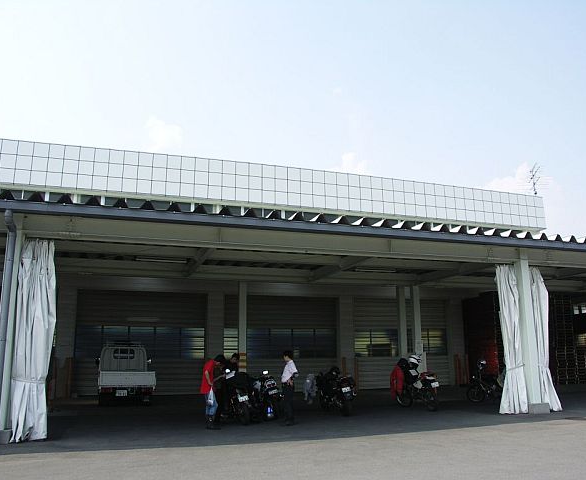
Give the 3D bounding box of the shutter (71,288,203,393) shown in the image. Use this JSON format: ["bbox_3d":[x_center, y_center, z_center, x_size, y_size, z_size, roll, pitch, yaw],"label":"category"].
[{"bbox_3d":[-6.010,4.096,20.786,5.100,4.150,0.120,4,-12,-18],"label":"shutter"}]

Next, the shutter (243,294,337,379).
[{"bbox_3d":[-0.271,4.260,21.319,4.750,4.000,0.150,4,-12,-18],"label":"shutter"}]

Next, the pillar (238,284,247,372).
[{"bbox_3d":[-1.686,3.363,17.125,0.280,4.000,0.280,4,-12,-18],"label":"pillar"}]

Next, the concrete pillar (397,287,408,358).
[{"bbox_3d":[4.022,3.700,18.993,0.280,4.030,0.280,4,-12,-18],"label":"concrete pillar"}]

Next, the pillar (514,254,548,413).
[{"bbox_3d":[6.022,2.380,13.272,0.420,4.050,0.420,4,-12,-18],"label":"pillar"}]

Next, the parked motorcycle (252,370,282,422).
[{"bbox_3d":[-0.715,3.980,13.341,0.750,1.150,2.030,2,-12,-12],"label":"parked motorcycle"}]

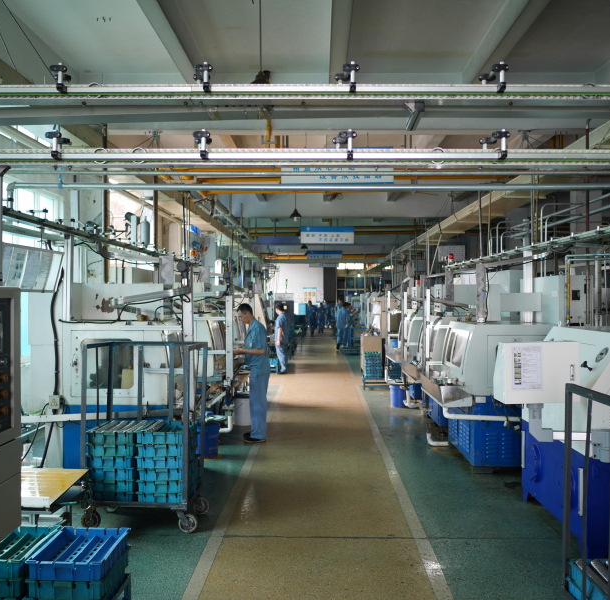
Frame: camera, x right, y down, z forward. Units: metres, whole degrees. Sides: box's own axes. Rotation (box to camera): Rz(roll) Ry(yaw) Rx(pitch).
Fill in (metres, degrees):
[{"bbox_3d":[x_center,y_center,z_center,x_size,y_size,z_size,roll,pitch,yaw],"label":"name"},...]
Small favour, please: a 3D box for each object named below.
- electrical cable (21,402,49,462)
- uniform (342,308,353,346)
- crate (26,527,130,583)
[{"bbox_3d":[-2.450,1.200,6.300,0.260,0.550,0.100,0,0,0],"label":"electrical cable"},{"bbox_3d":[1.620,1.020,25.000,0.420,1.360,0.470,0,0,-3],"label":"uniform"},{"bbox_3d":[-1.151,1.312,3.580,0.375,0.098,0.500,0,0,-1],"label":"crate"}]

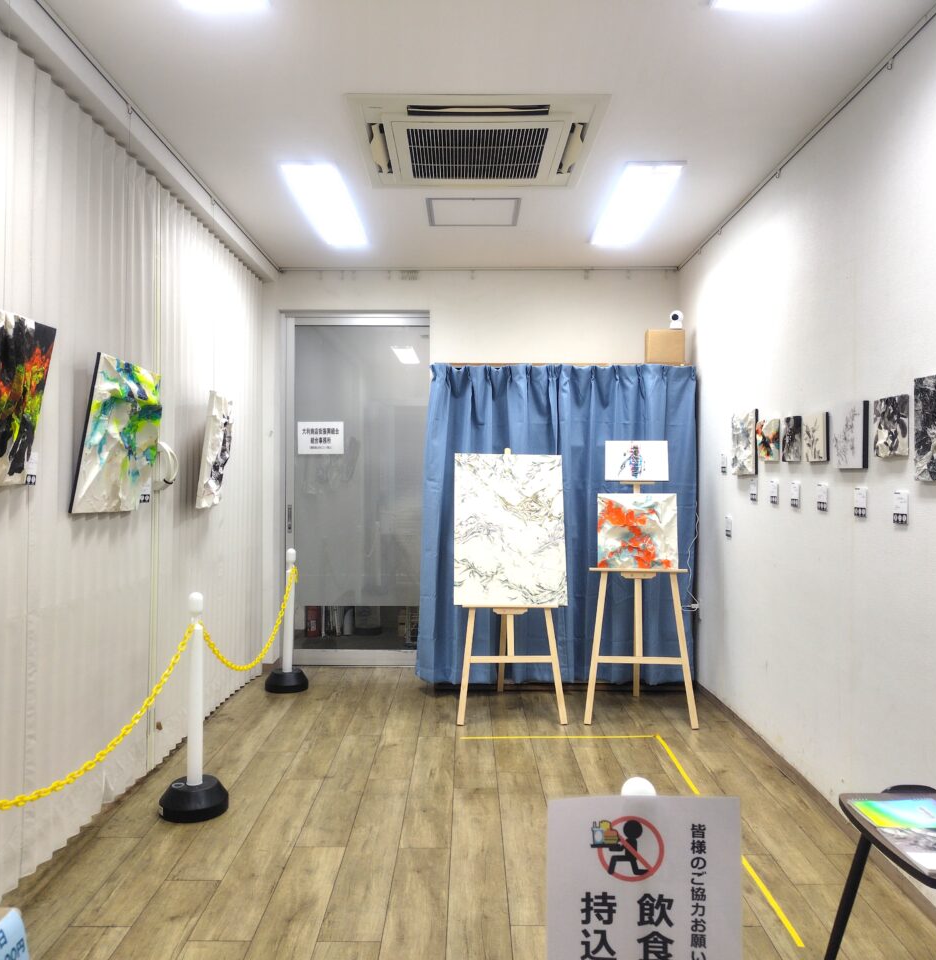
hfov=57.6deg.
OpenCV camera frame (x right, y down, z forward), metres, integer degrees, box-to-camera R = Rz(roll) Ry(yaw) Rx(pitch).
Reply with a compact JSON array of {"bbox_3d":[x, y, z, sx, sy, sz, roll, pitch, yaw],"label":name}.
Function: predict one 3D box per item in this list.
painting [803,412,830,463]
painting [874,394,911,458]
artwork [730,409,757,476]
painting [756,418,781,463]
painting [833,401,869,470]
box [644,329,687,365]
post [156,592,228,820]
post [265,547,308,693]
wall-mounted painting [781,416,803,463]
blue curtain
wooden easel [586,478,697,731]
[{"bbox_3d":[1.354,-0.163,3.301,0.023,0.184,0.184,0,0,0],"label":"painting"},{"bbox_3d":[1.372,-0.170,2.757,0.025,0.188,0.195,0,1,0],"label":"painting"},{"bbox_3d":[1.372,-0.185,4.210,0.026,0.320,0.345,0,1,0],"label":"artwork"},{"bbox_3d":[1.353,-0.174,3.822,0.027,0.186,0.205,0,0,0],"label":"painting"},{"bbox_3d":[1.354,-0.155,3.013,0.022,0.231,0.236,0,0,0],"label":"painting"},{"bbox_3d":[1.228,-0.815,5.280,0.228,0.207,0.160,0,1,0],"label":"box"},{"bbox_3d":[-1.080,0.873,3.360,0.277,0.857,0.277,0,1,0],"label":"post"},{"bbox_3d":[-1.087,0.840,5.160,0.265,0.848,0.265,0,0,0],"label":"post"},{"bbox_3d":[1.373,-0.171,3.600,0.024,0.188,0.185,0,1,0],"label":"wall-mounted painting"},{"bbox_3d":[0.550,0.267,5.110,1.648,1.890,0.190,0,0,0],"label":"blue curtain"},{"bbox_3d":[0.905,0.612,4.540,0.580,1.260,0.540,0,1,7],"label":"wooden easel"}]

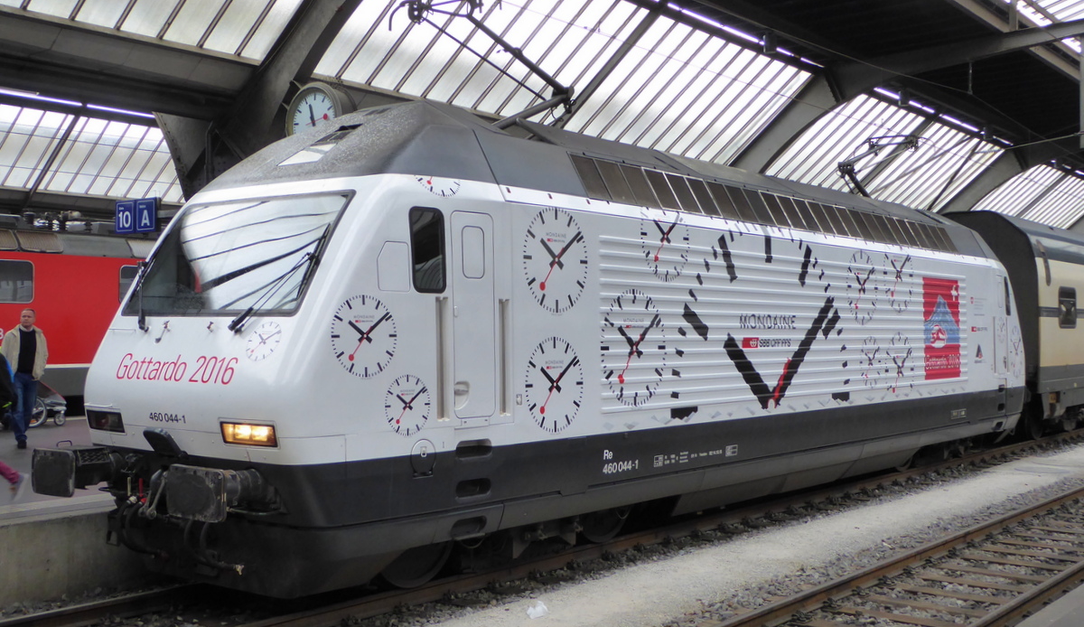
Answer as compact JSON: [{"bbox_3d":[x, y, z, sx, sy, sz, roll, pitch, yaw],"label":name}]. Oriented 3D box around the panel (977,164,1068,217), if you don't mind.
[{"bbox_3d":[15.922,-4.098,41.748,2.866,0.120,6.291,-47,-27,27],"label":"panel"}]

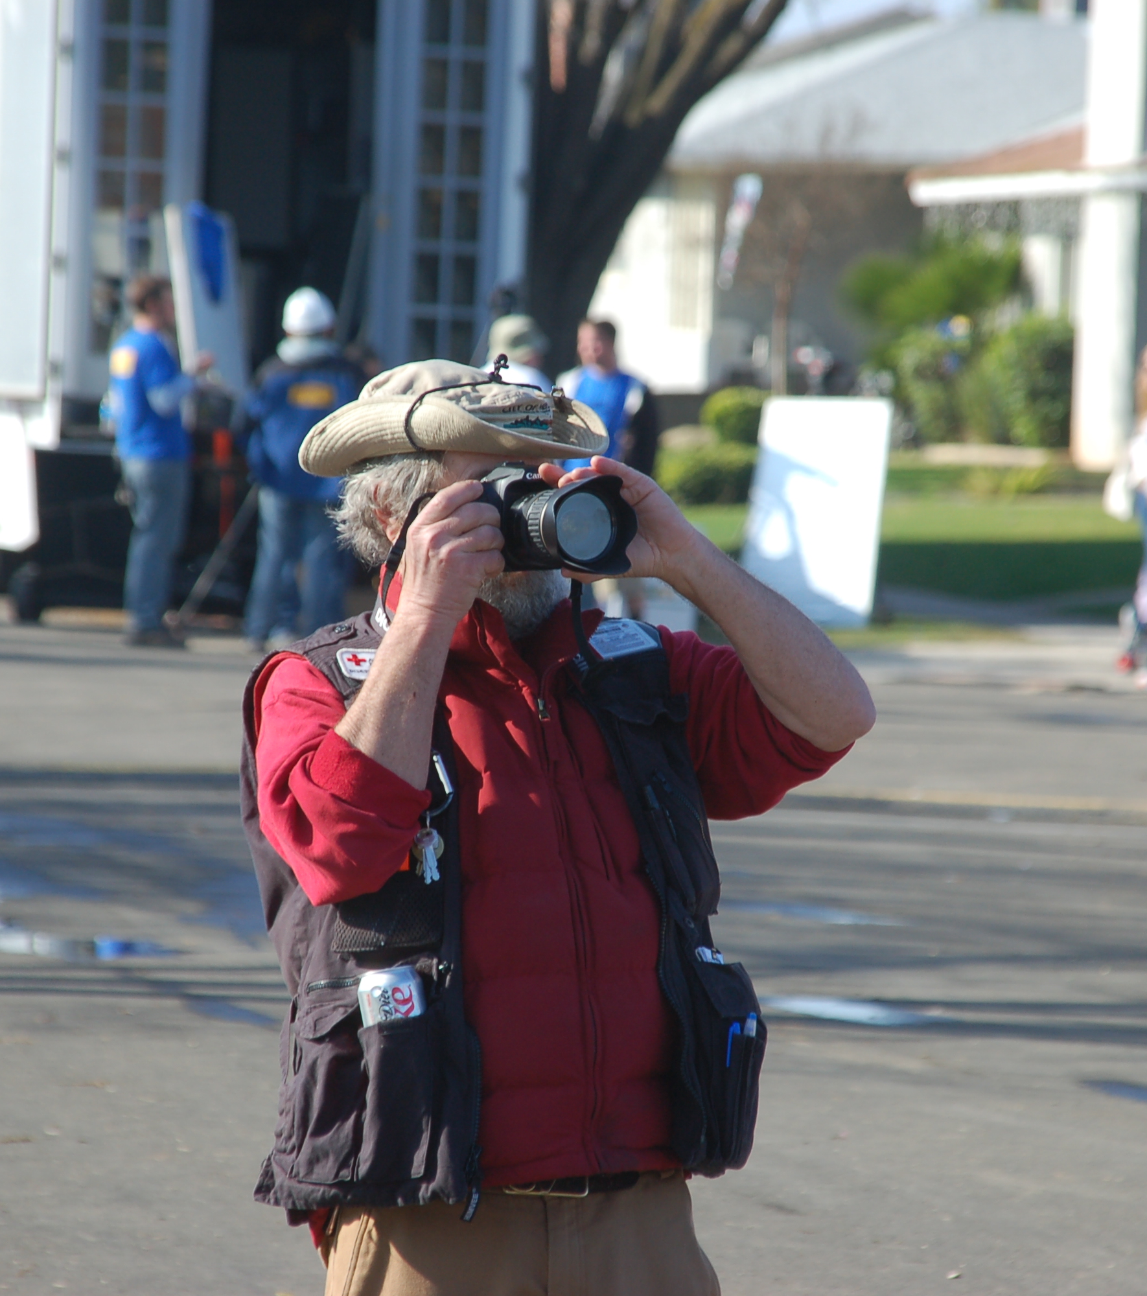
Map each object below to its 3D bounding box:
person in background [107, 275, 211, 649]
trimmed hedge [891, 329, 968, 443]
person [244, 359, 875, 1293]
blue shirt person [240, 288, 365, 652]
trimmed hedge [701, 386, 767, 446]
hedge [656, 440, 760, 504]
[{"bbox_3d":[-2.028,-0.904,53.200,0.480,1.790,0.500,2,2,-18],"label":"person in background"},{"bbox_3d":[2.701,-1.989,83.000,0.600,0.880,0.600,2,2,0],"label":"trimmed hedge"},{"bbox_3d":[-0.035,0.601,11.320,0.660,1.800,0.520,1,2,-25],"label":"person"},{"bbox_3d":[-1.296,-0.864,53.000,0.620,1.780,0.420,2,2,3],"label":"blue shirt person"},{"bbox_3d":[1.223,-1.619,78.000,0.620,0.500,0.600,2,2,0],"label":"trimmed hedge"},{"bbox_3d":[0.982,-1.160,73.000,0.860,0.440,0.700,2,2,0],"label":"hedge"}]

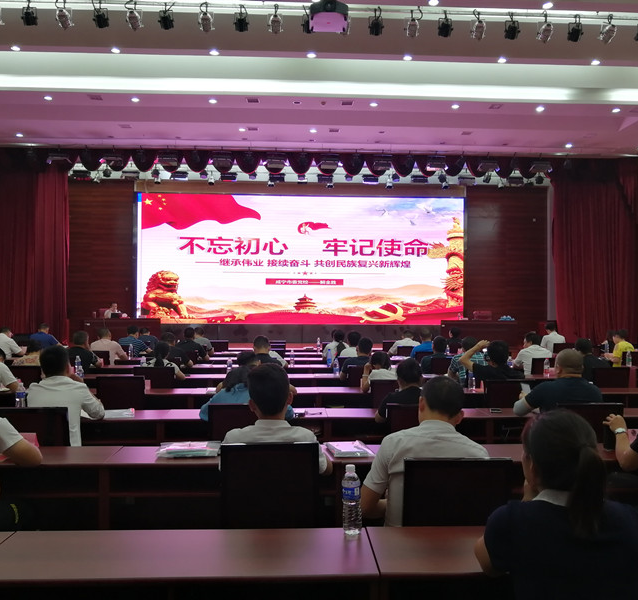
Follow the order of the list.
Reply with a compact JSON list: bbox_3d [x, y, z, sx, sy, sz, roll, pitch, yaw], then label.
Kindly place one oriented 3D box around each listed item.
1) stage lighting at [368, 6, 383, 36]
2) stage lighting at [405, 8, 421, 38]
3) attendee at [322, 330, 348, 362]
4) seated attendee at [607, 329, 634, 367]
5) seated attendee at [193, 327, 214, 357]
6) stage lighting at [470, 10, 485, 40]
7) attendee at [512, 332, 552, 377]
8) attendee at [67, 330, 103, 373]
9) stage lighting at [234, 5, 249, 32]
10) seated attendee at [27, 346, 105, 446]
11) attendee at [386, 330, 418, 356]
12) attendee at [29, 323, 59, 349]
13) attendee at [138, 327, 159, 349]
[{"bbox_3d":[0.704,-3.494,7.820,0.200,0.342,0.270,0,-1,-8],"label":"stage lighting"},{"bbox_3d":[1.389,-4.063,9.170,0.220,0.340,0.290,0,-1,-3],"label":"stage lighting"},{"bbox_3d":[0.274,1.092,9.773,0.460,1.226,0.750,0,-1,0],"label":"attendee"},{"bbox_3d":[4.811,1.093,9.953,0.500,1.243,0.750,1,-1,-24],"label":"seated attendee"},{"bbox_3d":[-2.103,1.110,11.127,0.530,1.260,0.720,0,-1,-3],"label":"seated attendee"},{"bbox_3d":[2.106,-3.630,8.266,0.190,0.310,0.230,0,-1,-2],"label":"stage lighting"},{"bbox_3d":[2.755,1.031,8.068,0.530,1.250,0.750,1,-1,-14],"label":"attendee"},{"bbox_3d":[-3.005,1.004,7.881,0.540,1.240,0.750,0,-1,1],"label":"attendee"},{"bbox_3d":[-1.124,-4.081,9.047,0.220,0.340,0.290,0,-1,-3],"label":"stage lighting"},{"bbox_3d":[-1.685,0.931,4.097,0.530,1.270,0.750,0,-1,1],"label":"seated attendee"},{"bbox_3d":[1.532,1.142,11.177,0.550,1.188,0.780,0,-1,-4],"label":"attendee"},{"bbox_3d":[-5.532,1.115,12.607,0.540,1.282,0.720,0,-1,-3],"label":"attendee"},{"bbox_3d":[-3.419,1.158,12.435,0.530,1.210,0.720,0,-1,-3],"label":"attendee"}]

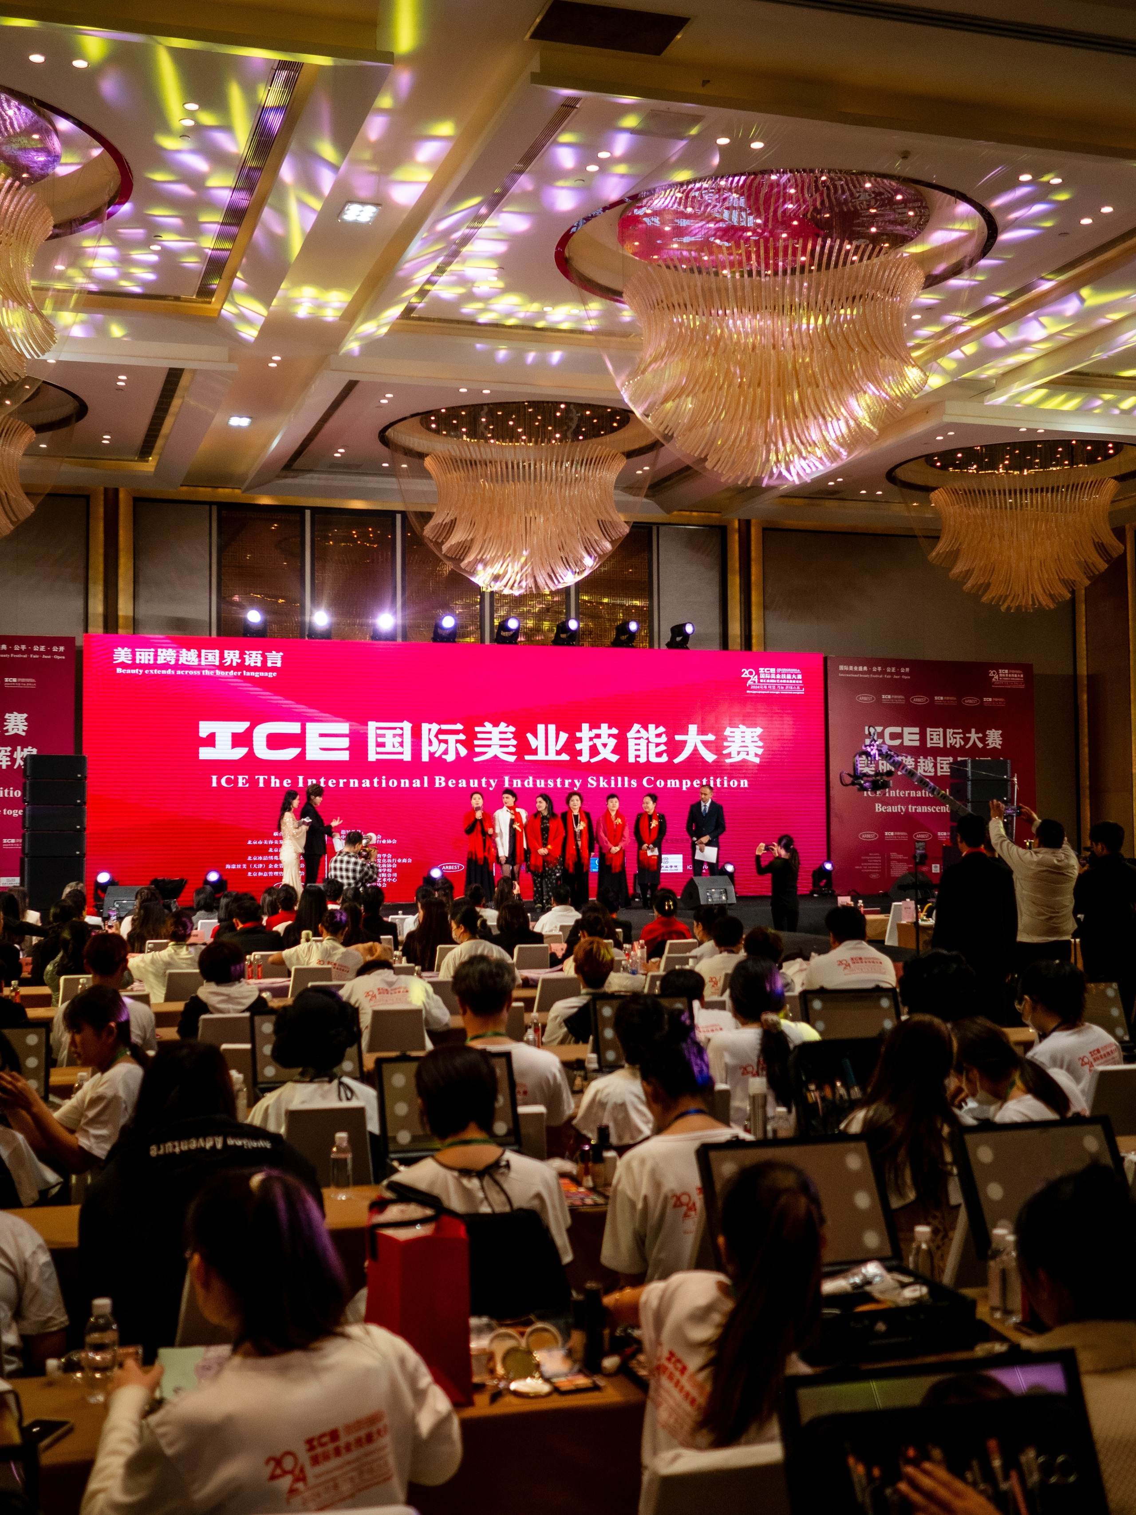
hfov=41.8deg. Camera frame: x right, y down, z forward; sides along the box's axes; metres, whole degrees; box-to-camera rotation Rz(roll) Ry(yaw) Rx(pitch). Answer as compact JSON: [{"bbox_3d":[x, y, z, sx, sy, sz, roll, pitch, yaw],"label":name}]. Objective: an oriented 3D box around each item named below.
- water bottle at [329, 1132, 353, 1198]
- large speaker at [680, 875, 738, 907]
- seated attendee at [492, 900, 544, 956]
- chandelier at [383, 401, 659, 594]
[{"bbox_3d":[-0.610,1.102,4.004,0.060,0.175,0.060,0,-2,0],"label":"water bottle"},{"bbox_3d":[2.002,1.914,21.146,0.620,0.470,0.500,1,-2,-32],"label":"large speaker"},{"bbox_3d":[-0.379,1.591,10.188,0.450,1.221,0.700,0,-3,-16],"label":"seated attendee"},{"bbox_3d":[-0.693,-3.457,21.000,3.600,2.350,3.600,0,-2,0],"label":"chandelier"}]

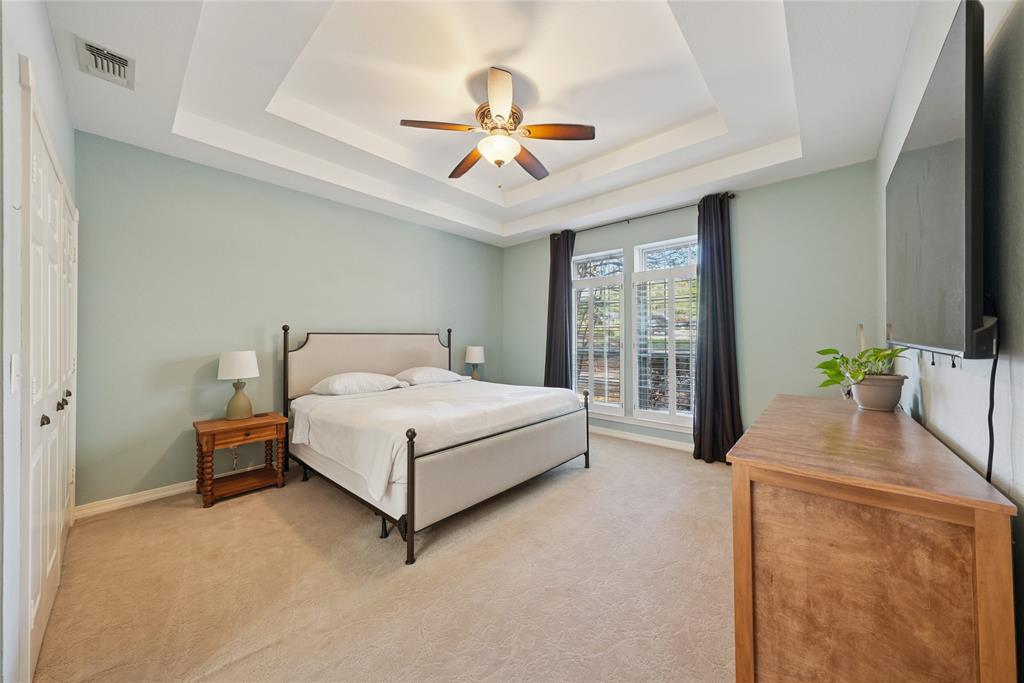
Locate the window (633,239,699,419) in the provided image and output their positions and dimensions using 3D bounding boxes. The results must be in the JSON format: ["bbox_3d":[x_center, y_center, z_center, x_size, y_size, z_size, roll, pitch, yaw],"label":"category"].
[{"bbox_3d":[1.825,-0.114,3.901,0.875,2.085,0.100,0,1,42],"label":"window"}]

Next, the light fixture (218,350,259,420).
[{"bbox_3d":[-2.340,0.370,2.926,0.285,0.596,0.285,0,1,42],"label":"light fixture"}]

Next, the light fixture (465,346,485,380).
[{"bbox_3d":[-0.532,0.354,4.960,0.285,0.596,0.285,0,0,0],"label":"light fixture"}]

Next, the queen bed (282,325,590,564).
[{"bbox_3d":[-0.702,0.542,3.313,2.110,1.394,1.990,0,1,42],"label":"queen bed"}]

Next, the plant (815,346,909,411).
[{"bbox_3d":[1.932,0.198,1.909,0.340,0.330,0.300,0,1,42],"label":"plant"}]

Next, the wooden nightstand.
[{"bbox_3d":[-2.255,0.956,2.845,0.447,0.576,0.544,0,1,42],"label":"wooden nightstand"}]

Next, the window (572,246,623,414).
[{"bbox_3d":[1.095,-0.117,4.550,0.830,2.085,0.100,0,1,42],"label":"window"}]

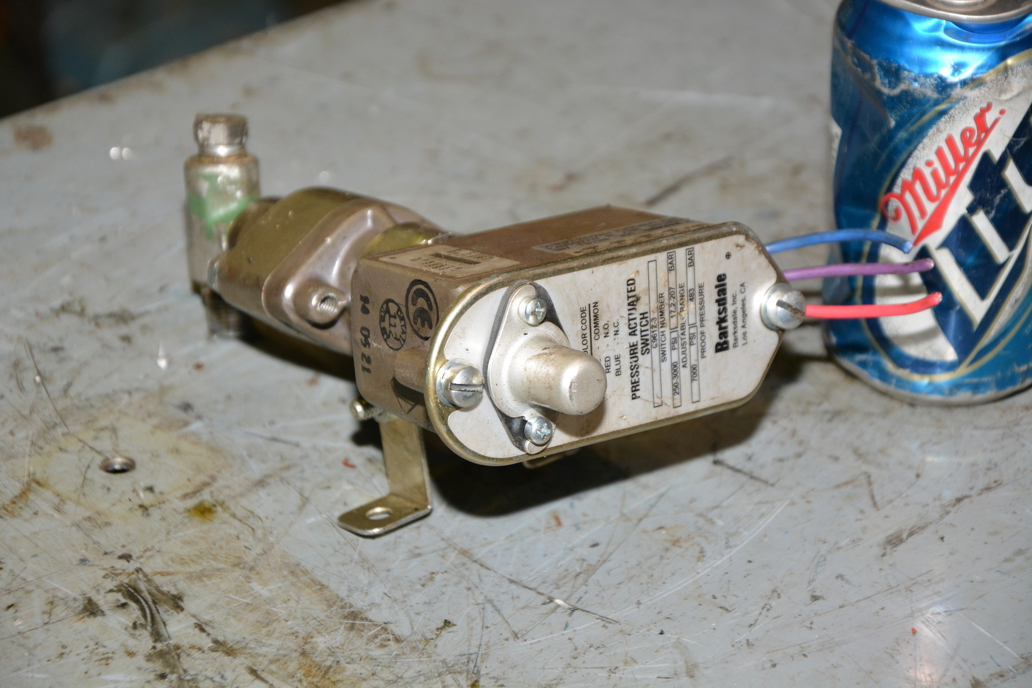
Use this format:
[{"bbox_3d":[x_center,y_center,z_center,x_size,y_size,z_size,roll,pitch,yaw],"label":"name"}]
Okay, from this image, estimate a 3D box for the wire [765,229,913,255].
[{"bbox_3d":[0.082,-0.025,1.057,0.049,0.004,0.012,-2,24,41],"label":"wire"}]

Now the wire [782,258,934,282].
[{"bbox_3d":[0.085,-0.019,1.065,0.047,0.004,0.005,-5,25,33],"label":"wire"}]

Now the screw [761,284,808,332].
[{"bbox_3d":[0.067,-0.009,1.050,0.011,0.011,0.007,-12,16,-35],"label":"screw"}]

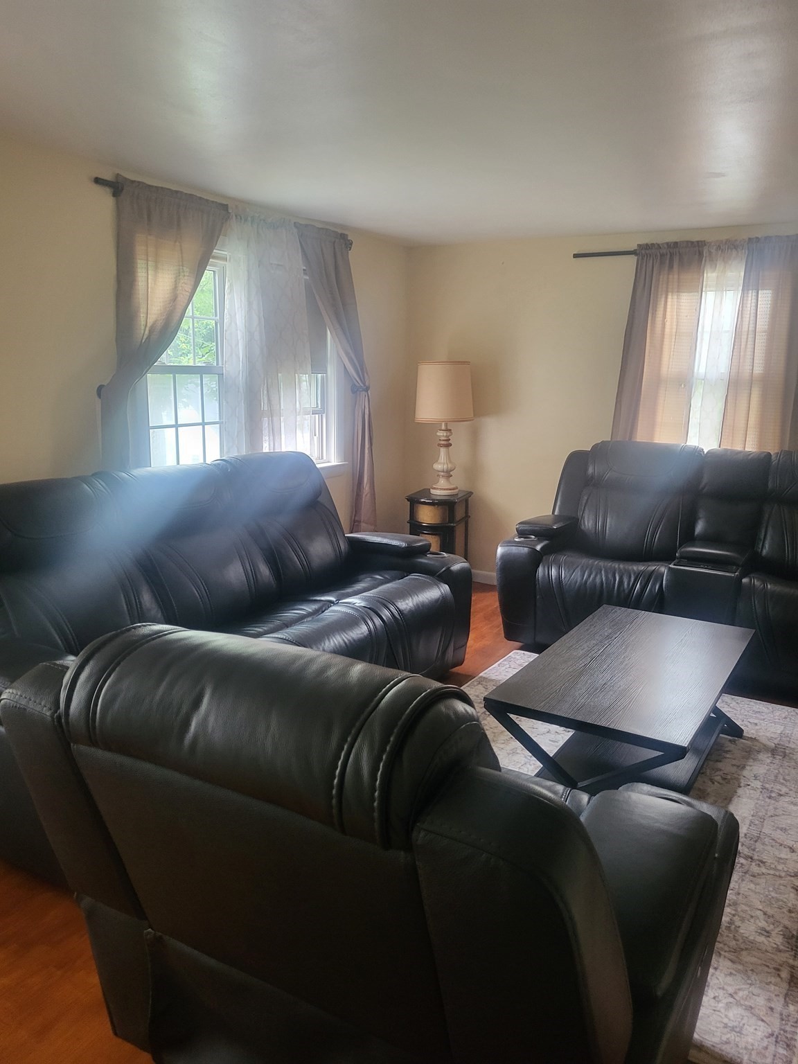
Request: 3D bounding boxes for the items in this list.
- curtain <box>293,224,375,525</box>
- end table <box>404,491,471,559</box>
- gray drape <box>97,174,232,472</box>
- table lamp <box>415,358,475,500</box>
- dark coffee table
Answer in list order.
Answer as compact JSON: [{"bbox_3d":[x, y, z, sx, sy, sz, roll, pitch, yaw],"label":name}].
[{"bbox_3d":[-0.335,-0.832,4.739,0.130,1.780,0.880,7,14,29],"label":"curtain"},{"bbox_3d":[0.267,0.070,5.378,0.347,0.645,0.413,6,13,23],"label":"end table"},{"bbox_3d":[-1.016,-0.602,3.591,0.130,1.770,0.830,7,14,29],"label":"gray drape"},{"bbox_3d":[0.314,-0.689,5.306,0.396,0.870,0.396,1,12,0],"label":"table lamp"},{"bbox_3d":[0.865,0.687,2.965,0.627,0.450,1.218,8,14,31],"label":"dark coffee table"}]

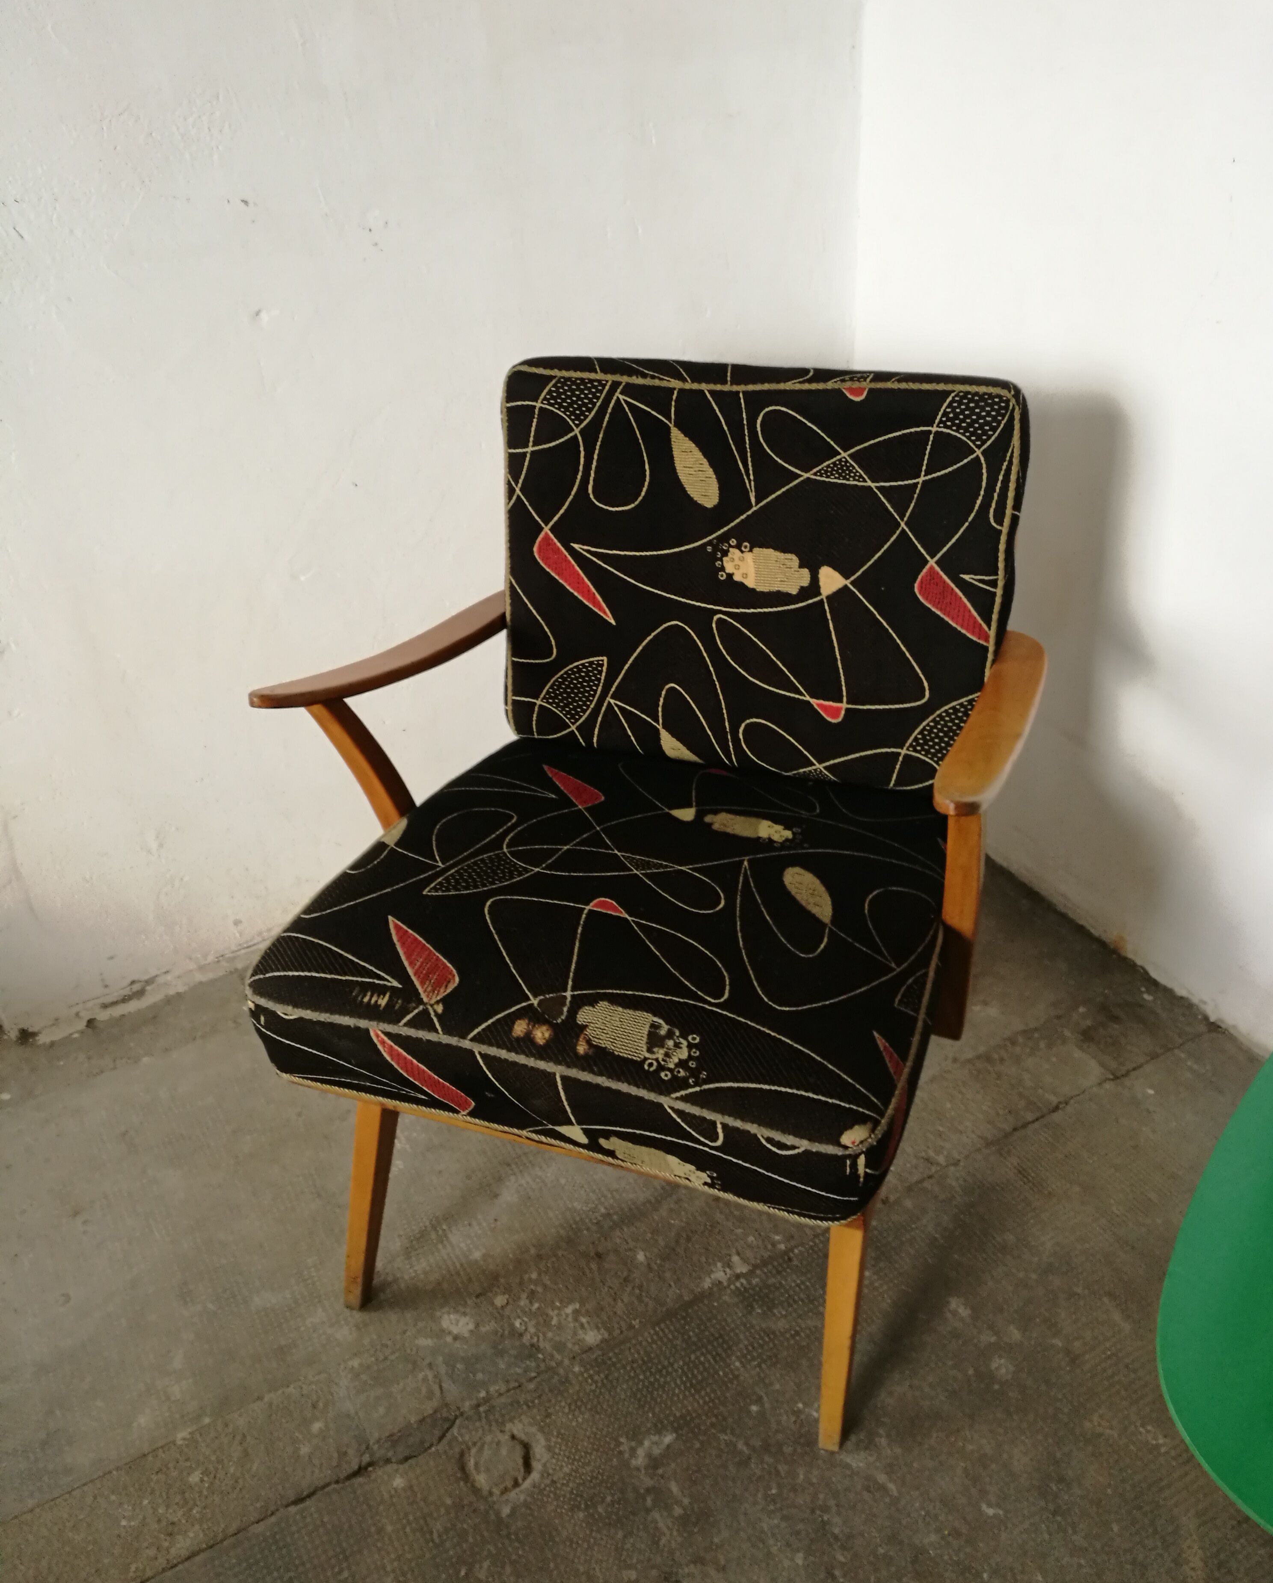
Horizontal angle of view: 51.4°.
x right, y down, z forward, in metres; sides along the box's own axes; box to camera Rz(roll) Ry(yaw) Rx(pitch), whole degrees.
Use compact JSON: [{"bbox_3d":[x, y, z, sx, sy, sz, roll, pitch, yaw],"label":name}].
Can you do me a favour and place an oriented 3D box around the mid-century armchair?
[{"bbox_3d":[0.043,0.046,1.339,0.664,0.769,0.760,8,36,18],"label":"mid-century armchair"}]

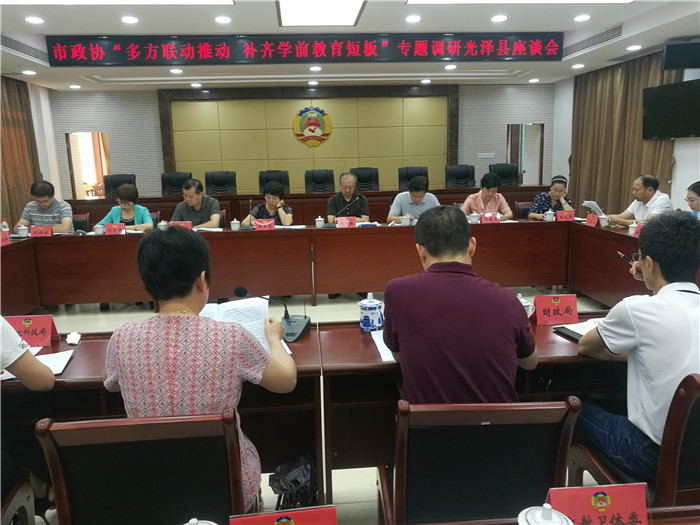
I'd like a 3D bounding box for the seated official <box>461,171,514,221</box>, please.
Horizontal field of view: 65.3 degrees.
[{"bbox_3d":[1.470,-0.344,5.910,0.550,1.250,0.680,-1,11,1],"label":"seated official"}]

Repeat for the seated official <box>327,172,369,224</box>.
[{"bbox_3d":[-0.021,-0.305,5.817,0.470,1.270,0.680,-2,11,-4],"label":"seated official"}]

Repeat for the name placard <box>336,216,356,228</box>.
[{"bbox_3d":[-0.027,-0.388,5.267,0.180,0.100,0.090,-2,11,-4],"label":"name placard"}]

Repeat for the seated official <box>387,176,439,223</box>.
[{"bbox_3d":[0.647,-0.261,5.527,0.530,1.200,0.740,-2,10,-4],"label":"seated official"}]

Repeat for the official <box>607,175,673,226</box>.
[{"bbox_3d":[2.651,-0.201,5.009,0.750,1.200,0.500,-3,11,-10],"label":"official"}]

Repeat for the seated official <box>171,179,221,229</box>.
[{"bbox_3d":[-1.582,-0.243,5.723,0.500,1.250,0.680,1,11,10],"label":"seated official"}]

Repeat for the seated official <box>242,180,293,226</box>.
[{"bbox_3d":[-0.849,-0.253,5.771,0.500,1.220,0.680,-2,11,-4],"label":"seated official"}]

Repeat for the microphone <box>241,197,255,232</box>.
[{"bbox_3d":[-0.970,-0.457,5.164,0.125,0.290,0.170,-2,10,-4],"label":"microphone"}]

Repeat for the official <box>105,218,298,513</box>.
[{"bbox_3d":[-0.439,0.480,1.644,0.540,1.200,0.720,-2,10,-1],"label":"official"}]

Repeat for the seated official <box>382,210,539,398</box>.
[{"bbox_3d":[0.331,0.467,1.723,0.500,1.280,0.700,-2,11,-4],"label":"seated official"}]

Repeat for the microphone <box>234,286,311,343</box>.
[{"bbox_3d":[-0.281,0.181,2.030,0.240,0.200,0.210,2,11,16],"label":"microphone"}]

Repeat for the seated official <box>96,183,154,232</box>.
[{"bbox_3d":[-2.185,-0.159,5.329,0.530,1.200,0.720,-2,10,-4],"label":"seated official"}]

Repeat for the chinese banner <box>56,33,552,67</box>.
[{"bbox_3d":[-0.563,-3.262,8.350,7.844,0.428,0.080,-2,11,-4],"label":"chinese banner"}]

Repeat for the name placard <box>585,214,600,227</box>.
[{"bbox_3d":[2.220,-0.379,4.972,0.090,0.100,0.180,-2,11,-4],"label":"name placard"}]

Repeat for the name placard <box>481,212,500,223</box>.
[{"bbox_3d":[1.388,-0.443,5.398,0.180,0.100,0.090,-2,11,-4],"label":"name placard"}]

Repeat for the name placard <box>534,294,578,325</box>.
[{"bbox_3d":[0.808,0.181,2.159,0.170,0.107,0.090,-2,10,-4],"label":"name placard"}]

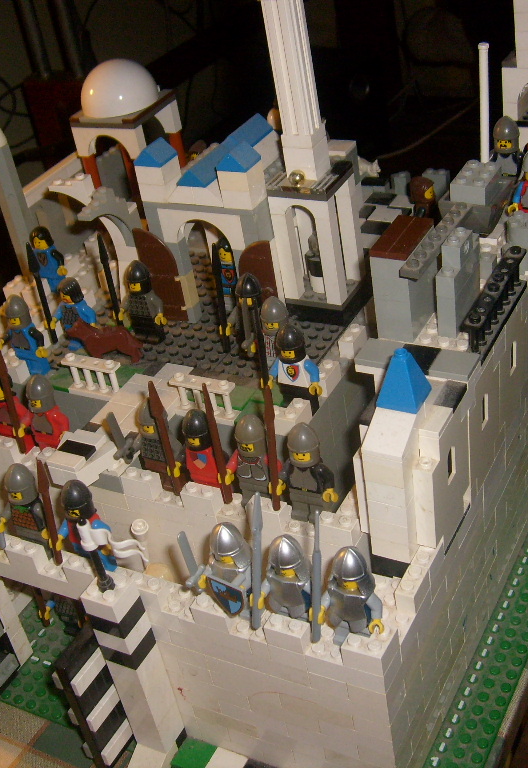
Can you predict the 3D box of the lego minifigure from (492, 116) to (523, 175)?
[{"bbox_3d":[0.118,-0.107,0.505,0.026,0.043,0.017,4,37,21],"label":"lego minifigure"}]

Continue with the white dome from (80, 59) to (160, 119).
[{"bbox_3d":[-0.090,-0.182,0.631,0.048,0.027,0.048,10,40,28],"label":"white dome"}]

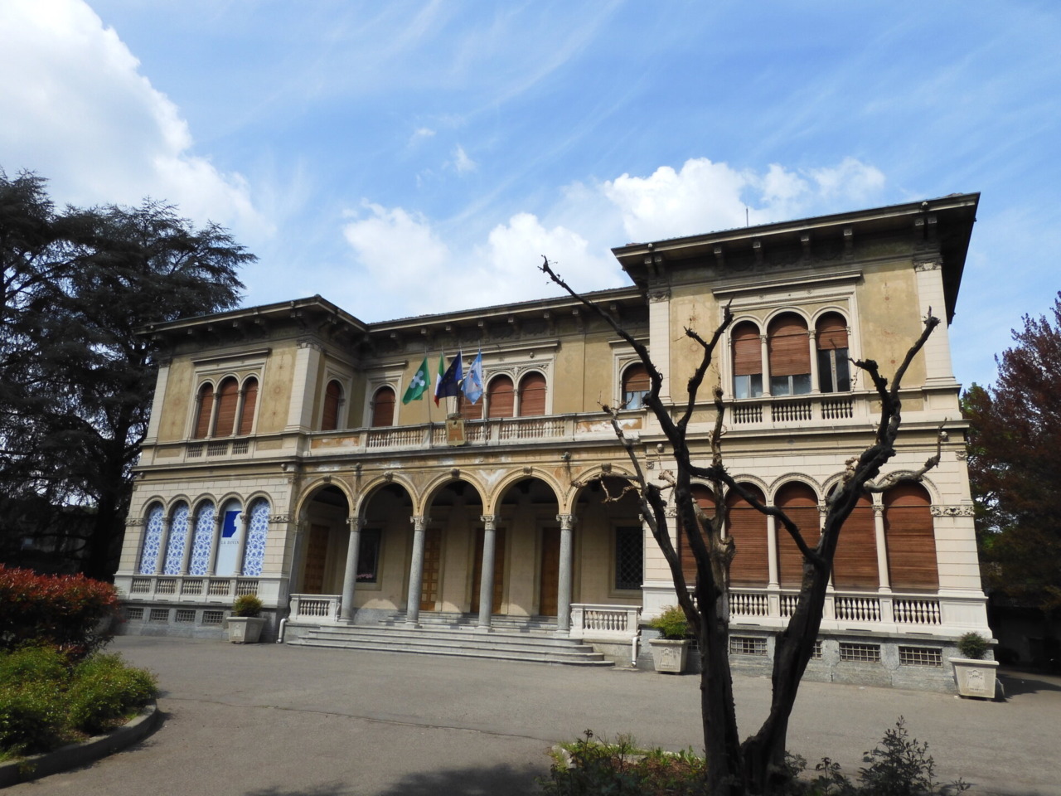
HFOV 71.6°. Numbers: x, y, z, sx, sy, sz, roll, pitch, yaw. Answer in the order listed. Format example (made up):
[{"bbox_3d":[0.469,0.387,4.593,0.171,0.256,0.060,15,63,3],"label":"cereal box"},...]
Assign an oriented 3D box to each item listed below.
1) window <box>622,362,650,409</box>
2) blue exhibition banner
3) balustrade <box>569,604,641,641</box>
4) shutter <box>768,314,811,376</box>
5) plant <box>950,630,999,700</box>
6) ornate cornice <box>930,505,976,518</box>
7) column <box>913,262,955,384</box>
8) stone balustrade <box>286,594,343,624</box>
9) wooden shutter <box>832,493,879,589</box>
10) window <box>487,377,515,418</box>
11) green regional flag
[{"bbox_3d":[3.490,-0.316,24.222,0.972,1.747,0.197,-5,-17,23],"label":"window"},{"bbox_3d":[-10.560,5.004,25.912,0.970,2.465,0.060,-4,-17,23],"label":"blue exhibition banner"},{"bbox_3d":[2.000,6.021,19.726,2.000,0.909,0.303,-4,-16,23],"label":"balustrade"},{"bbox_3d":[6.913,-1.409,19.649,1.015,1.685,0.098,-5,-17,23],"label":"shutter"},{"bbox_3d":[9.300,5.626,15.519,0.901,1.354,0.901,-4,-17,23],"label":"plant"},{"bbox_3d":[9.896,2.662,17.277,0.897,0.271,0.200,-4,-17,23],"label":"ornate cornice"},{"bbox_3d":[10.004,-1.860,18.272,0.657,3.363,0.505,-4,-16,23],"label":"column"},{"bbox_3d":[-6.814,6.782,23.714,2.050,0.820,0.320,-5,-17,23],"label":"stone balustrade"},{"bbox_3d":[7.879,3.348,18.015,1.020,2.620,0.250,-5,-17,23],"label":"wooden shutter"},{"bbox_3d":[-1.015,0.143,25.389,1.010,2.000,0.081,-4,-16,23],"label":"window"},{"bbox_3d":[-3.580,-0.583,23.188,0.909,1.515,0.303,-4,-16,23],"label":"green regional flag"}]

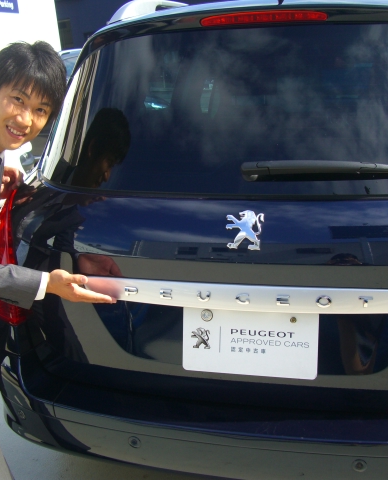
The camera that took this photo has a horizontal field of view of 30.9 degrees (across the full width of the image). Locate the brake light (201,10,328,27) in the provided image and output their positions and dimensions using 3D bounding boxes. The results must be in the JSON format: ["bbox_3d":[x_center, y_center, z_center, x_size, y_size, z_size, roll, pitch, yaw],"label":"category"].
[{"bbox_3d":[0.176,-0.562,1.780,0.320,0.034,0.040,2,11,12],"label":"brake light"}]

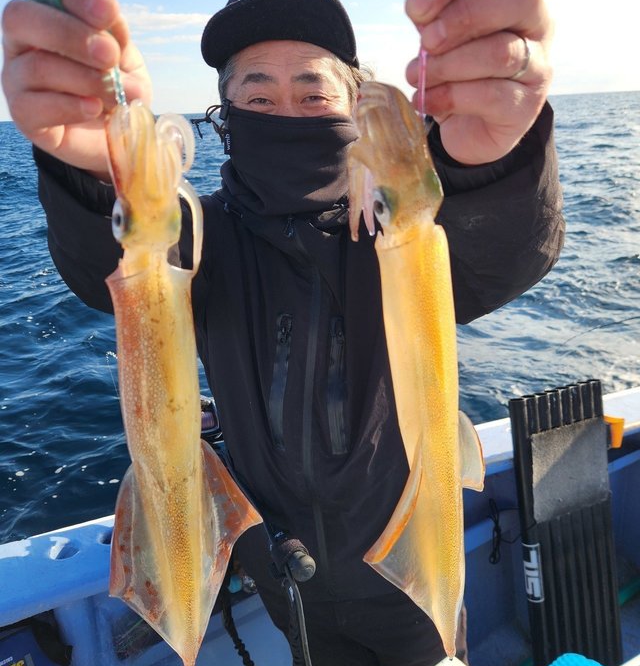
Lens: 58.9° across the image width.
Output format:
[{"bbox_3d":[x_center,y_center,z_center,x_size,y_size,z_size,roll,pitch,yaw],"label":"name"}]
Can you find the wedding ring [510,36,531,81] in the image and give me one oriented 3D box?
[{"bbox_3d":[0.096,-0.135,0.278,0.004,0.021,0.021,-12,18,-19],"label":"wedding ring"}]

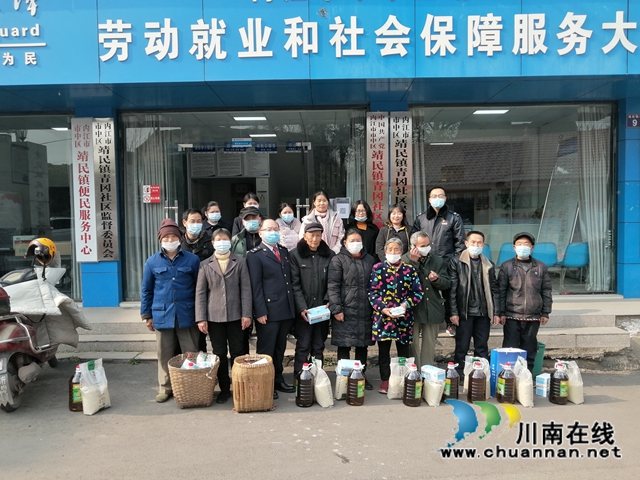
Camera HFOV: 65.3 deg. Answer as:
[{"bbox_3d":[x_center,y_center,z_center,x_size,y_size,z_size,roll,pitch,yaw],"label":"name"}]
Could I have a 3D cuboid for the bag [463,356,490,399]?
[{"bbox_3d":[1.443,1.247,4.604,0.240,0.370,0.140,0,3,18],"label":"bag"}]

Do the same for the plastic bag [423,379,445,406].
[{"bbox_3d":[1.015,1.317,4.425,0.190,0.260,0.130,-1,3,-11],"label":"plastic bag"}]

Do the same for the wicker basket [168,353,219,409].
[{"bbox_3d":[-1.112,1.240,4.407,0.450,0.360,0.430,-1,2,0],"label":"wicker basket"}]

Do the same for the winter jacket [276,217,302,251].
[{"bbox_3d":[-0.368,0.061,5.928,0.460,0.680,0.280,-1,2,-3],"label":"winter jacket"}]

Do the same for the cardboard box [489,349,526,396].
[{"bbox_3d":[1.704,1.191,4.491,0.265,0.405,0.160,-1,4,-4],"label":"cardboard box"}]

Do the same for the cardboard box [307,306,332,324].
[{"bbox_3d":[-0.013,0.664,4.390,0.185,0.090,0.100,-11,14,6],"label":"cardboard box"}]

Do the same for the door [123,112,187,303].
[{"bbox_3d":[-2.410,-0.465,7.315,0.969,2.719,0.060,-1,2,0],"label":"door"}]

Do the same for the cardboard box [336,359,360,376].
[{"bbox_3d":[0.271,1.154,4.517,0.185,0.090,0.100,-5,25,-10],"label":"cardboard box"}]

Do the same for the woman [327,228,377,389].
[{"bbox_3d":[0.313,0.660,4.934,0.500,1.548,0.340,-1,3,-8],"label":"woman"}]

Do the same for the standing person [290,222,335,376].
[{"bbox_3d":[-0.075,0.623,5.012,0.480,1.596,0.380,-1,2,-3],"label":"standing person"}]

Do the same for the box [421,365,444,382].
[{"bbox_3d":[0.987,1.163,4.342,0.098,0.076,0.182,-3,3,-38],"label":"box"}]

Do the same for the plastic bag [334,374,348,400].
[{"bbox_3d":[0.253,1.323,4.592,0.200,0.250,0.120,-1,3,10],"label":"plastic bag"}]

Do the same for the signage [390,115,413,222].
[{"bbox_3d":[1.155,-0.782,7.094,0.310,2.038,0.050,-1,2,0],"label":"signage"}]

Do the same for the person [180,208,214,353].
[{"bbox_3d":[-1.222,0.553,5.033,0.500,1.670,0.300,-1,4,-4],"label":"person"}]

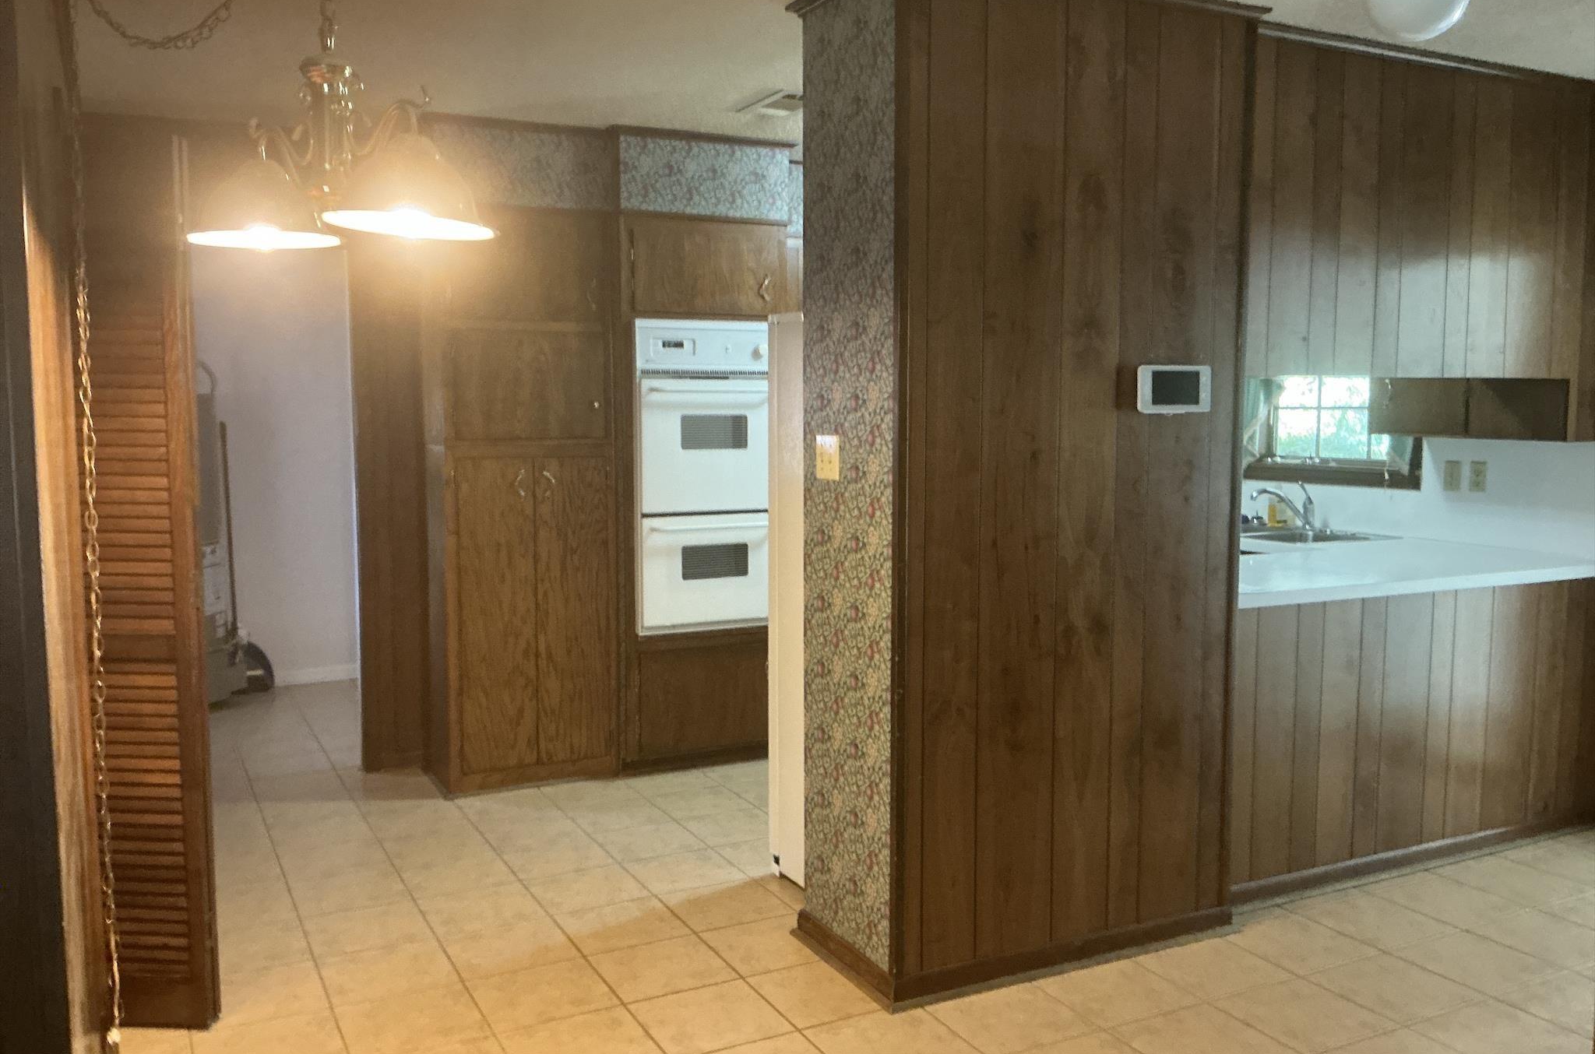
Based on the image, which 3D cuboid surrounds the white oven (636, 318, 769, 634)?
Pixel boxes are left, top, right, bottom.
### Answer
[{"bbox_3d":[-0.448,-0.207,5.170,0.605,1.175,0.580,-3,6,-27],"label":"white oven"}]

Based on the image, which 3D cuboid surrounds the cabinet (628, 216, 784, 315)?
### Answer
[{"bbox_3d":[-0.467,-0.992,5.137,0.640,0.370,0.580,-3,6,-27],"label":"cabinet"}]

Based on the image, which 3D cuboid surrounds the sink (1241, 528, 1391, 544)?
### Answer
[{"bbox_3d":[1.905,0.111,5.229,0.540,0.190,0.820,-3,6,-27],"label":"sink"}]

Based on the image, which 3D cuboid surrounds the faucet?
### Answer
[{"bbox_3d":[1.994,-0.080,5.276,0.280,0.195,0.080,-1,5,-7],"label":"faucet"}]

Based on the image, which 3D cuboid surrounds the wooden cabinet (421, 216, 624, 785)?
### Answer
[{"bbox_3d":[-1.090,-0.106,4.959,0.650,2.130,0.490,-3,6,-27],"label":"wooden cabinet"}]

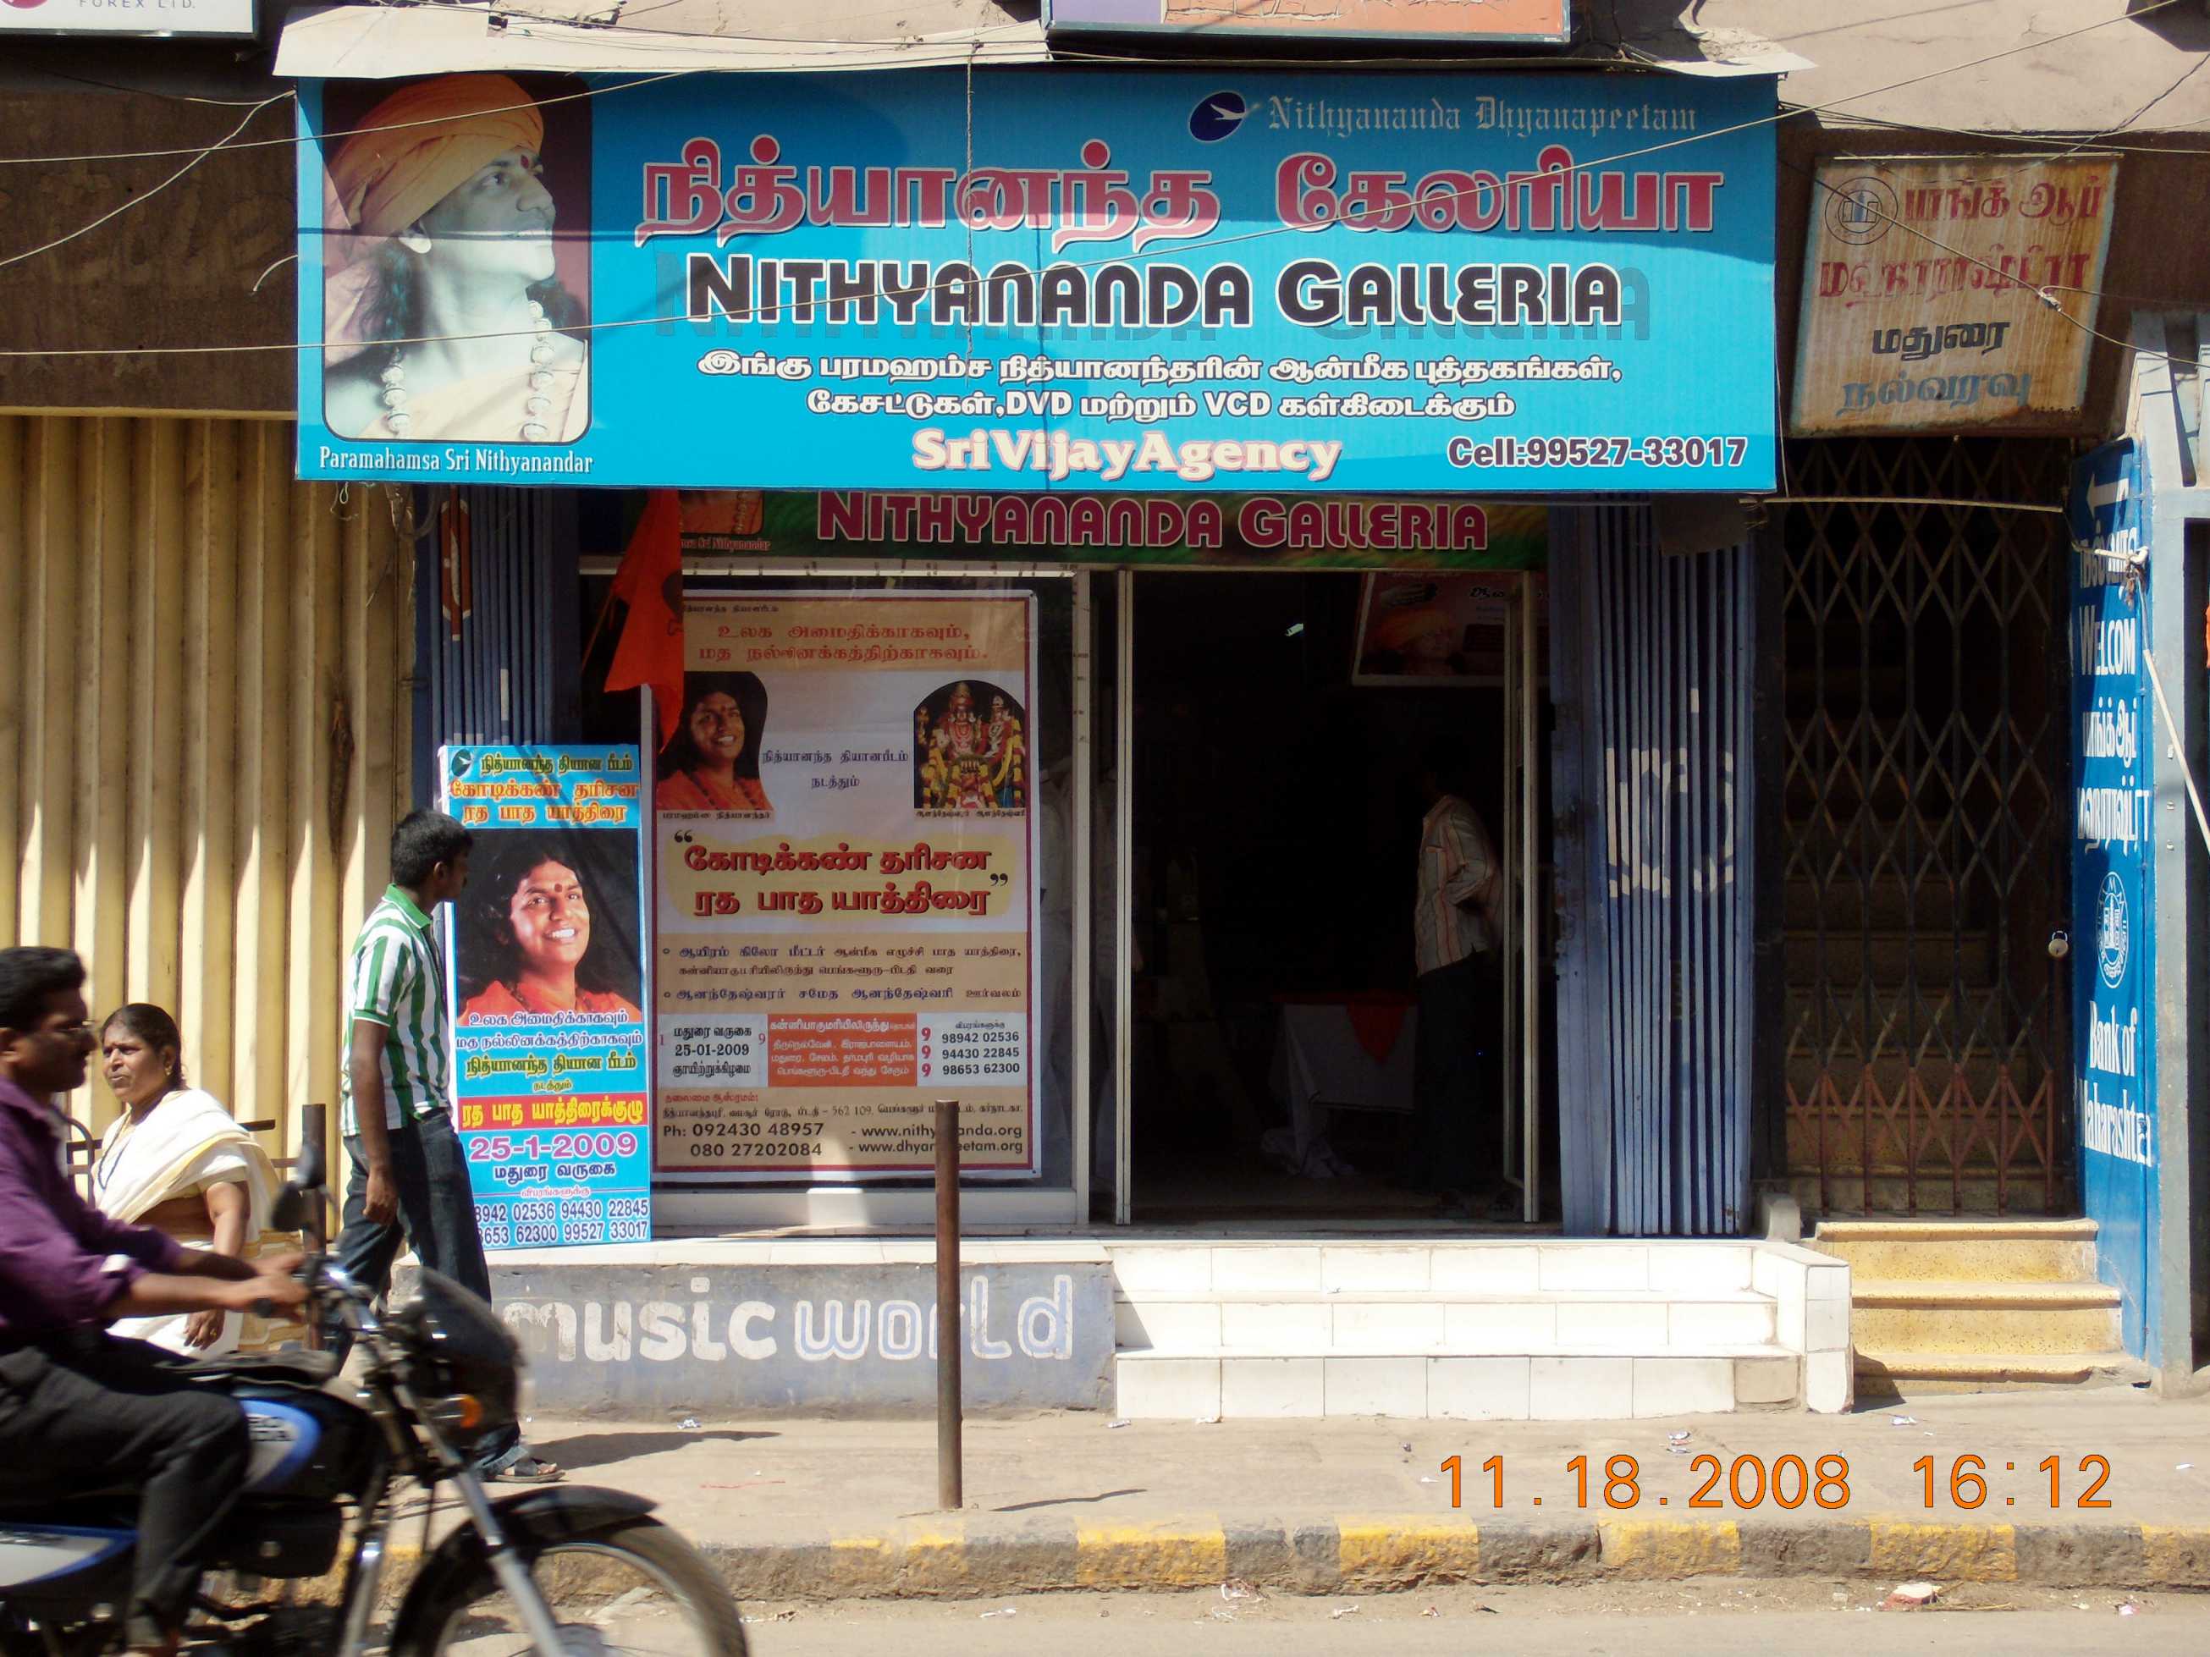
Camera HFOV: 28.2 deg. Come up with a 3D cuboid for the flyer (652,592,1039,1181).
[{"bbox_3d":[-0.804,0.182,13.680,1.200,1.820,0.030,0,-1,-2],"label":"flyer"}]

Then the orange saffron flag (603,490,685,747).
[{"bbox_3d":[-1.311,-0.637,12.550,0.240,0.820,0.120,0,-1,-1],"label":"orange saffron flag"}]

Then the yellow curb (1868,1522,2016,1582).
[{"bbox_3d":[2.035,1.755,10.750,0.360,0.130,0.200,0,-1,-2],"label":"yellow curb"}]

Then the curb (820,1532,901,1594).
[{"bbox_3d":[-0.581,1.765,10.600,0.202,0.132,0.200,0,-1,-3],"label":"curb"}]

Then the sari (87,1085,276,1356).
[{"bbox_3d":[-2.120,1.170,10.200,0.420,1.120,0.340,-1,-1,41],"label":"sari"}]

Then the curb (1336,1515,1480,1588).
[{"bbox_3d":[0.726,1.761,10.700,0.345,0.125,0.200,0,-1,-3],"label":"curb"}]

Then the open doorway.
[{"bbox_3d":[0.720,0.218,13.750,1.360,2.040,0.160,0,-1,-2],"label":"open doorway"}]

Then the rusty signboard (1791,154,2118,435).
[{"bbox_3d":[2.391,-1.499,12.400,0.860,0.790,0.050,-1,23,-7],"label":"rusty signboard"}]

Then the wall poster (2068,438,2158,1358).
[{"bbox_3d":[3.170,0.225,13.820,0.040,2.760,0.840,0,-1,-2],"label":"wall poster"}]

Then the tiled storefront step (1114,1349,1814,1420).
[{"bbox_3d":[0.982,1.539,12.245,1.897,0.173,0.290,0,-1,-1],"label":"tiled storefront step"}]

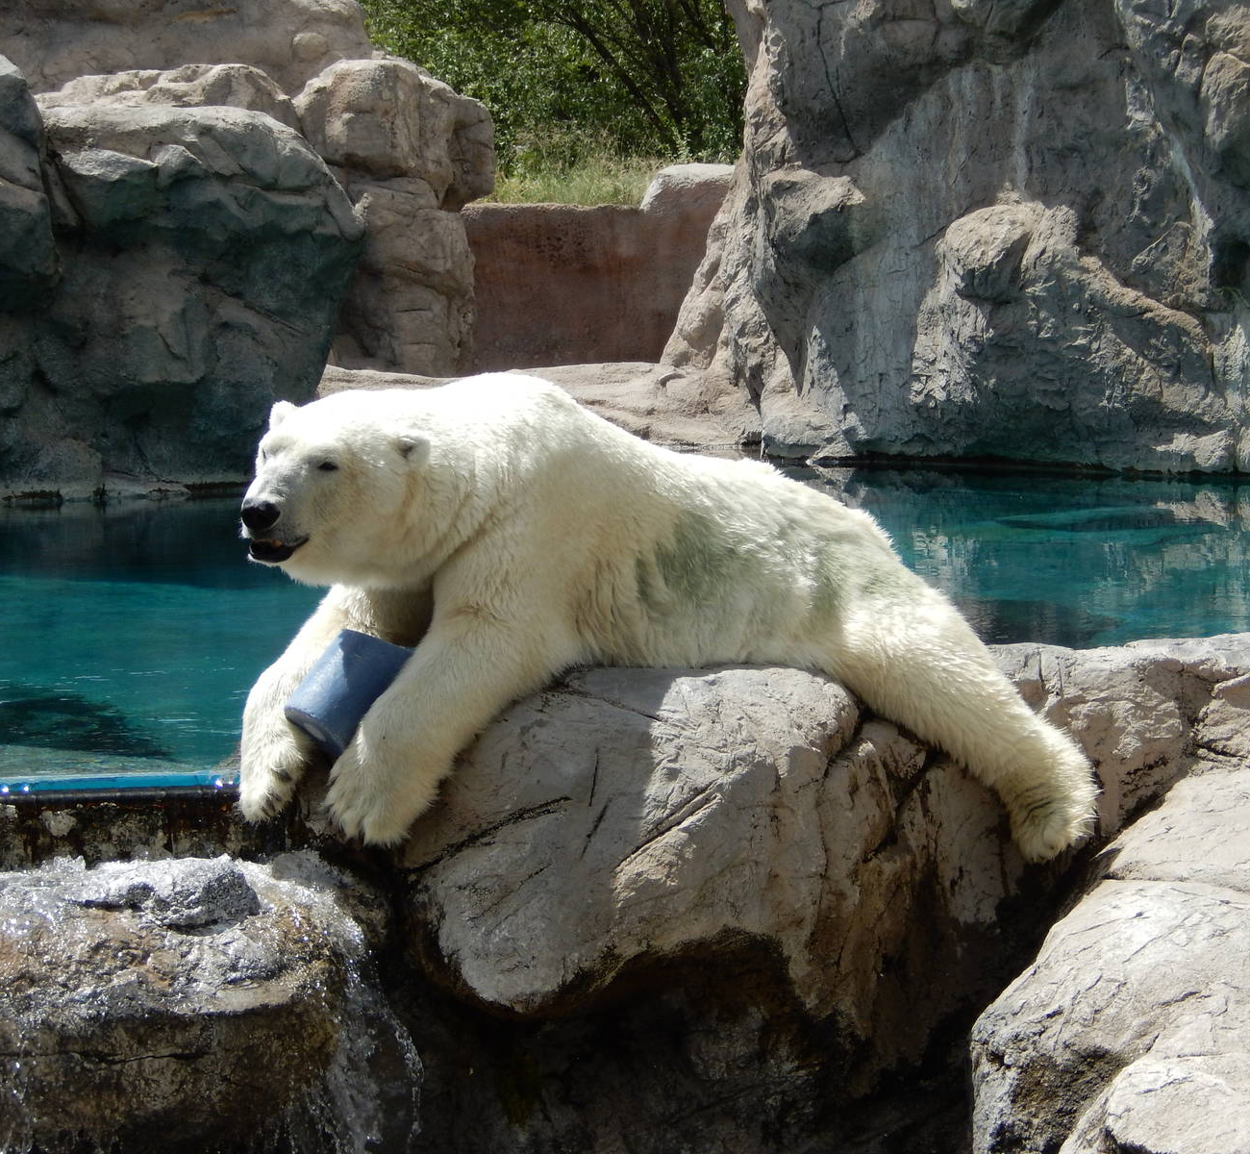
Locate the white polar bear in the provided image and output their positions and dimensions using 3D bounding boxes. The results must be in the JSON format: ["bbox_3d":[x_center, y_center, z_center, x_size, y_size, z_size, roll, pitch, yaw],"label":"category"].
[{"bbox_3d":[0.094,0.091,10.200,2.000,1.100,0.830,-3,7,-23],"label":"white polar bear"}]

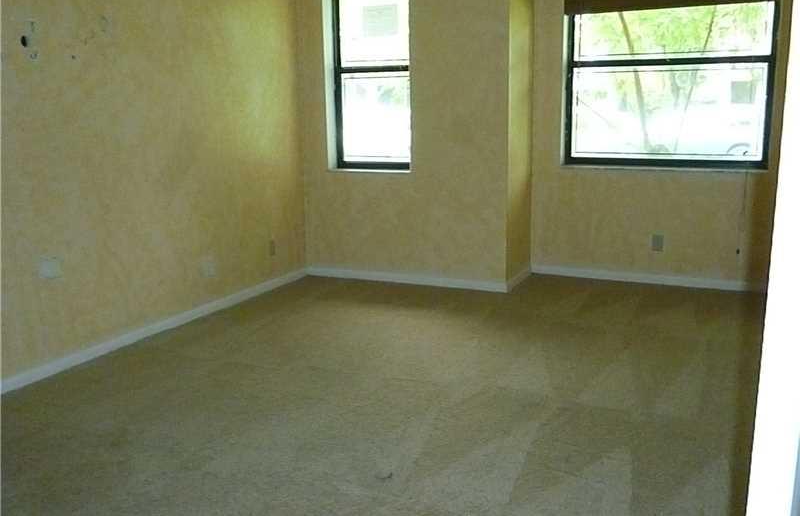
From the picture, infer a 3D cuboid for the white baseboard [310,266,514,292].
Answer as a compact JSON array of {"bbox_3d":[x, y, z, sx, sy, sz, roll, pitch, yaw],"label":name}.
[{"bbox_3d":[0.012,0.153,5.494,1.600,0.069,0.020,5,13,25],"label":"white baseboard"}]

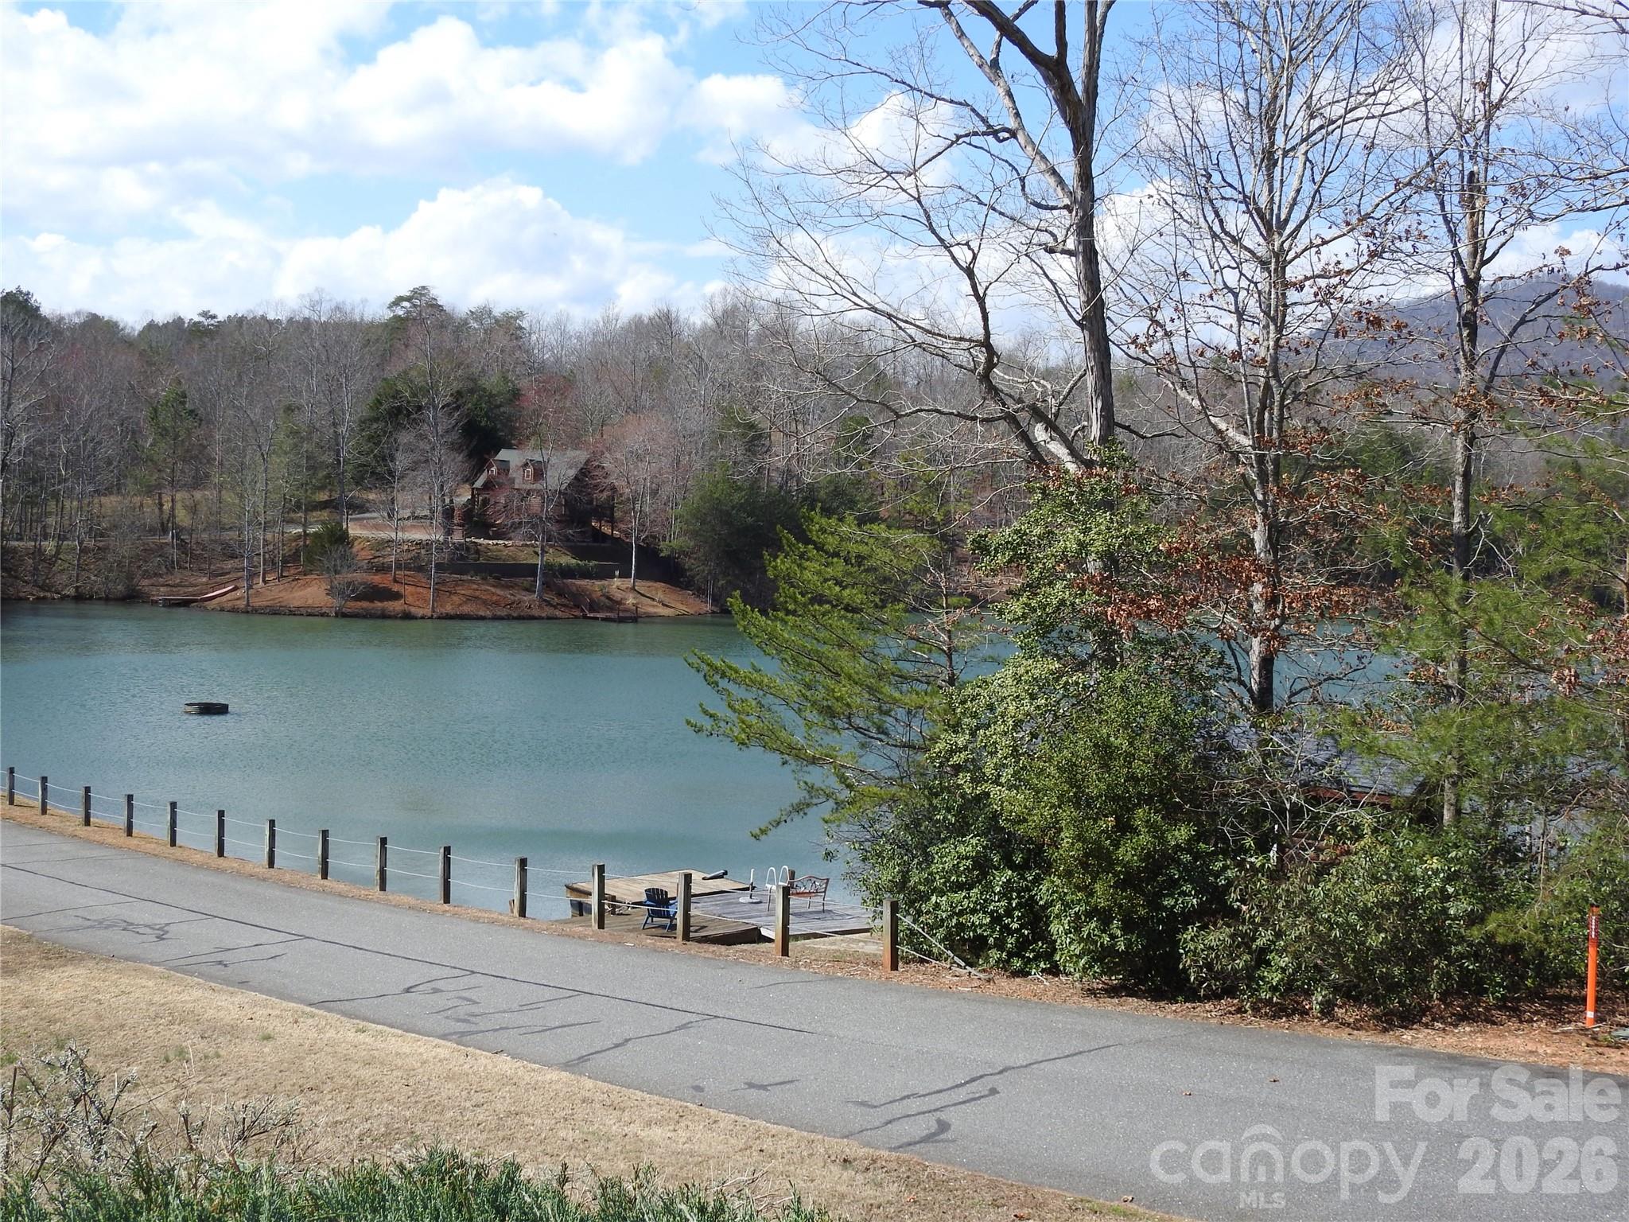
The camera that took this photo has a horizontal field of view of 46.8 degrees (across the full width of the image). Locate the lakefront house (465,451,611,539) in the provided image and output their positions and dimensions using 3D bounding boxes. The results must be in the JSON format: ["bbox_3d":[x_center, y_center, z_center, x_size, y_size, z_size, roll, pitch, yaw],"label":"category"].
[{"bbox_3d":[-27.270,-11.764,189.654,11.300,9.000,9.000,2,4,31],"label":"lakefront house"}]

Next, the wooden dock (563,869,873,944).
[{"bbox_3d":[-2.208,7.239,43.853,6.800,0.900,7.200,-2,4,-36],"label":"wooden dock"}]

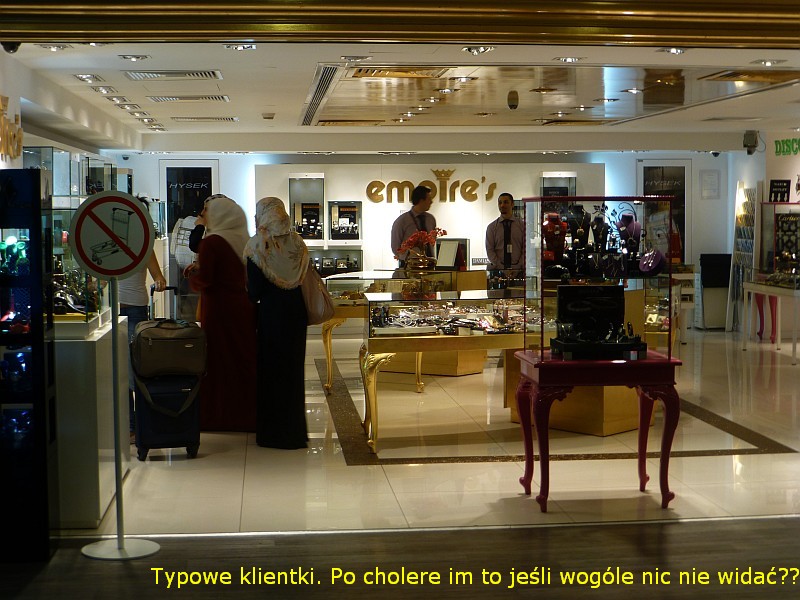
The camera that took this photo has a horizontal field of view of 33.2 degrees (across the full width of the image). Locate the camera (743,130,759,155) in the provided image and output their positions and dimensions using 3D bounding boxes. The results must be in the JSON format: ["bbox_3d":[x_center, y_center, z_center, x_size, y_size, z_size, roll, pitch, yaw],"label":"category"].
[{"bbox_3d":[3.980,-1.788,15.220,0.170,0.270,0.240,1,4,15],"label":"camera"}]

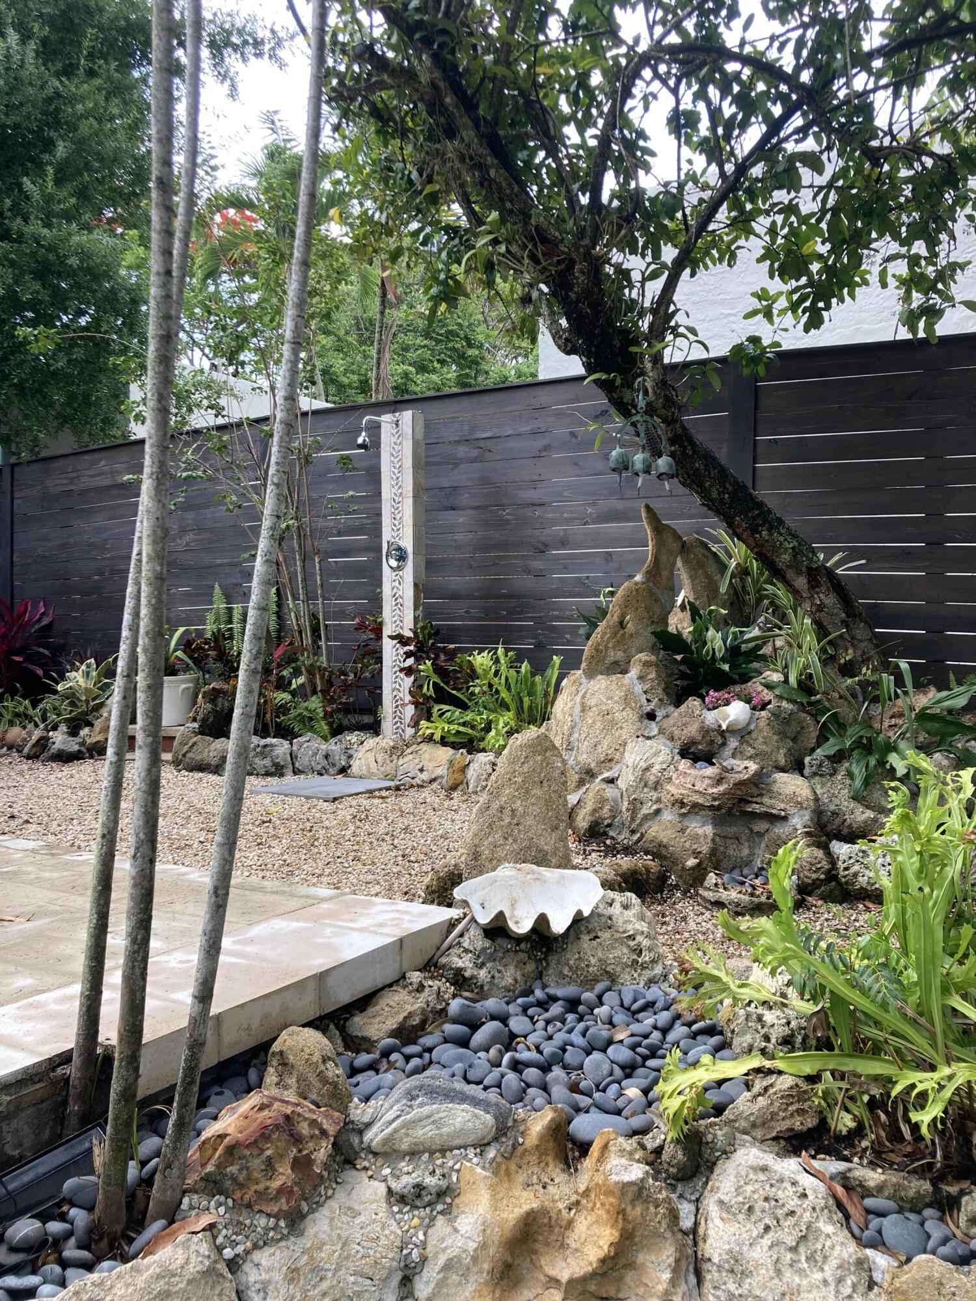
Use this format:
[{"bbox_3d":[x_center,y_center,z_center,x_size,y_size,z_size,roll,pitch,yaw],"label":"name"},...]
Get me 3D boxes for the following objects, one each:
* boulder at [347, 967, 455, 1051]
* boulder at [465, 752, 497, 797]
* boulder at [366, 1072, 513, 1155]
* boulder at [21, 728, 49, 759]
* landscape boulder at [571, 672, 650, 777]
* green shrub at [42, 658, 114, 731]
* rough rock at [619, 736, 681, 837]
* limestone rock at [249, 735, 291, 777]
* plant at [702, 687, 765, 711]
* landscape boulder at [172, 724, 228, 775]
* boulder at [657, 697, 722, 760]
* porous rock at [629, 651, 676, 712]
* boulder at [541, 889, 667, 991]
[{"bbox_3d":[-0.202,0.811,2.400,0.160,0.135,0.250,1,2,33],"label":"boulder"},{"bbox_3d":[-0.032,0.573,4.920,0.150,0.205,0.180,0,1,-5],"label":"boulder"},{"bbox_3d":[-0.092,0.842,1.920,0.260,0.115,0.150,0,1,-3],"label":"boulder"},{"bbox_3d":[-2.690,0.549,6.270,0.160,0.180,0.160,-1,1,-22],"label":"boulder"},{"bbox_3d":[0.495,0.300,4.250,0.320,0.410,0.280,0,1,0],"label":"landscape boulder"},{"bbox_3d":[-2.738,0.293,7.071,0.480,0.480,0.440,0,3,0],"label":"green shrub"},{"bbox_3d":[0.619,0.518,4.020,0.240,0.380,0.250,0,1,0],"label":"rough rock"},{"bbox_3d":[-1.237,0.599,5.930,0.270,0.235,0.240,0,1,30],"label":"limestone rock"},{"bbox_3d":[1.007,0.197,4.334,0.260,0.120,0.200,0,3,0],"label":"plant"},{"bbox_3d":[-1.689,0.585,6.253,0.360,0.270,0.300,0,3,0],"label":"landscape boulder"},{"bbox_3d":[0.788,0.304,4.118,0.270,0.240,0.260,0,3,0],"label":"boulder"},{"bbox_3d":[0.678,0.128,4.350,0.200,0.250,0.200,0,1,0],"label":"porous rock"},{"bbox_3d":[0.274,0.692,2.520,0.300,0.245,0.250,0,1,0],"label":"boulder"}]

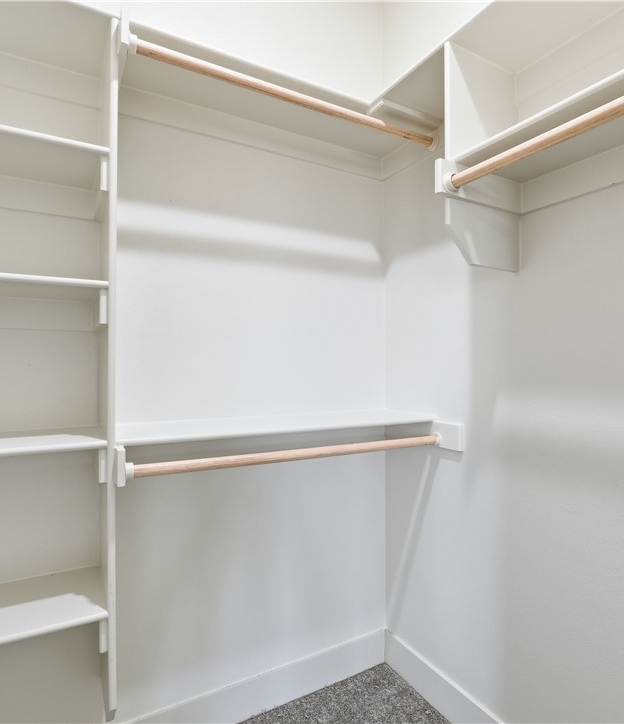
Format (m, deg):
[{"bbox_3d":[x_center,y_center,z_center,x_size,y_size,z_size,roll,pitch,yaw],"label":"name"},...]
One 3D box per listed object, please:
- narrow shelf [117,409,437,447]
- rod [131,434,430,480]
[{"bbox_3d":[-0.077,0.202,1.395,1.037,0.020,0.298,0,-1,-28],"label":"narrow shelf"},{"bbox_3d":[0.003,0.268,1.241,1.006,0.034,0.034,0,-1,-28],"label":"rod"}]

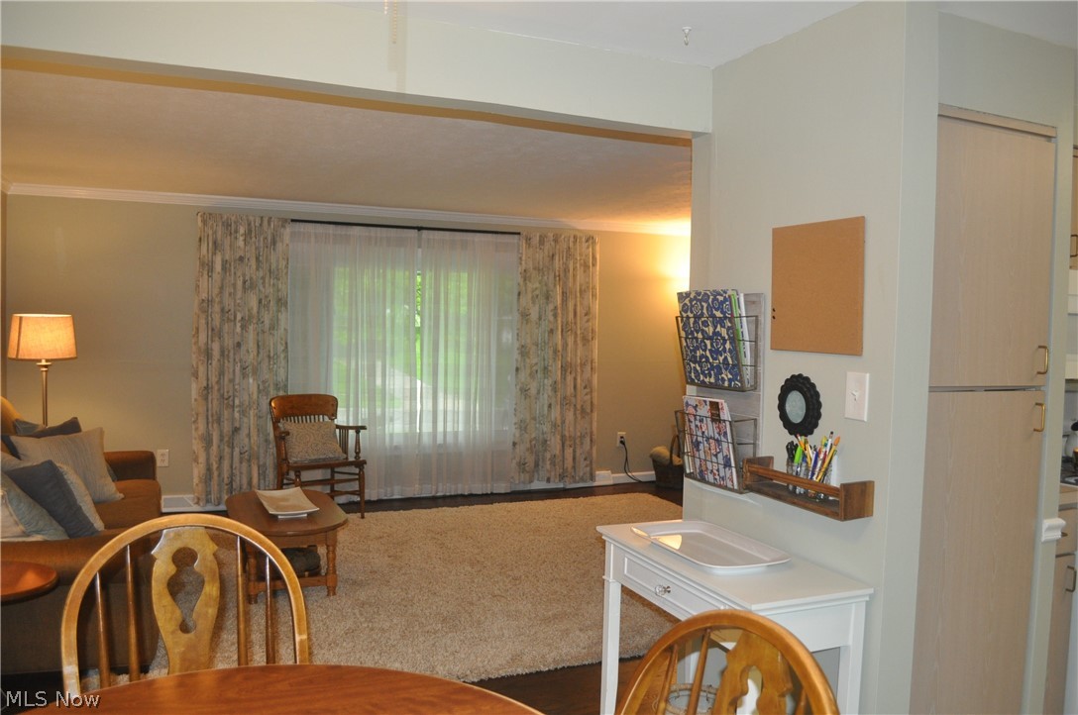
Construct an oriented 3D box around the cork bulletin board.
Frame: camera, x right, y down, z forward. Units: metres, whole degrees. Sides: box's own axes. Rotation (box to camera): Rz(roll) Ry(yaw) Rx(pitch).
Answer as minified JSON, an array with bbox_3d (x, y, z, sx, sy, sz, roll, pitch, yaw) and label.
[{"bbox_3d":[0.783,-0.200,2.304,0.012,0.370,0.368,0,3,-23],"label":"cork bulletin board"}]

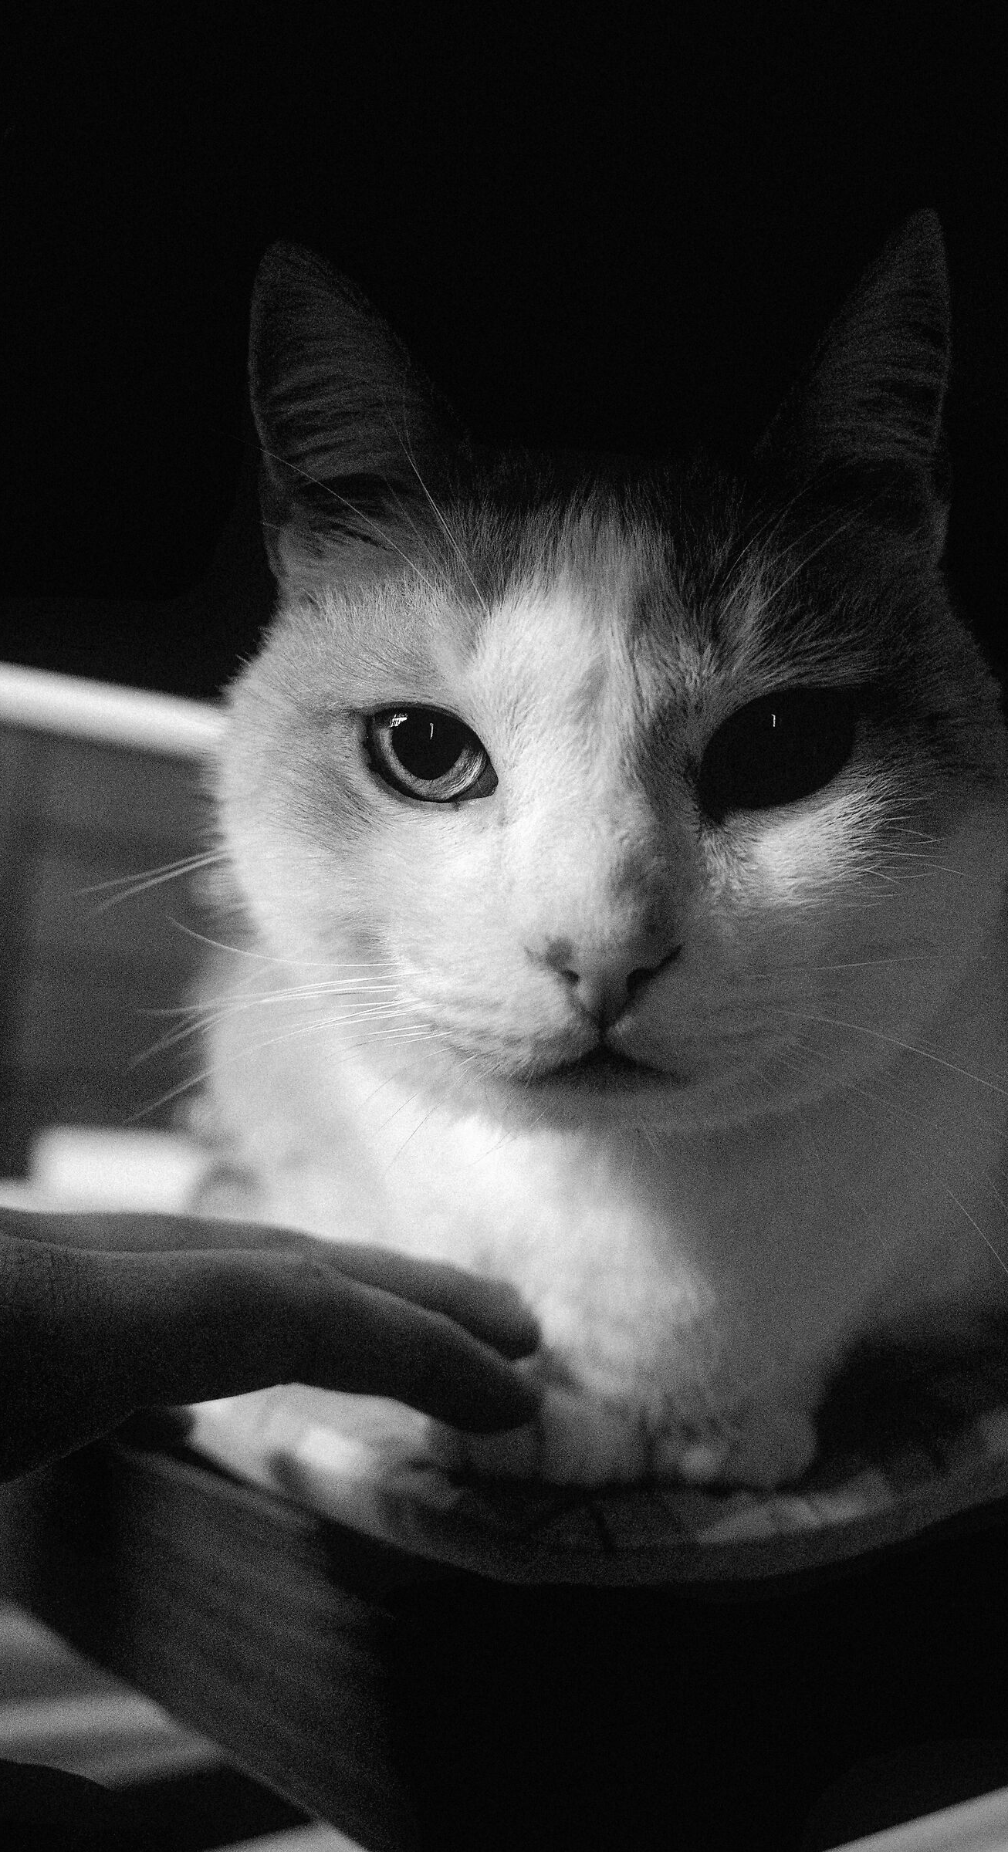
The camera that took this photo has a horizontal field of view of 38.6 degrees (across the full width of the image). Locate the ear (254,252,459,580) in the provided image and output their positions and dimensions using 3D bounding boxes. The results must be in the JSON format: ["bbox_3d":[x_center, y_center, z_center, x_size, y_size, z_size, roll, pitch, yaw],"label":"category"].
[{"bbox_3d":[-0.029,-0.102,0.285,0.037,0.063,0.028,-8,5,14],"label":"ear"}]

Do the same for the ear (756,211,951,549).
[{"bbox_3d":[0.069,-0.108,0.285,0.037,0.063,0.028,7,5,-11],"label":"ear"}]

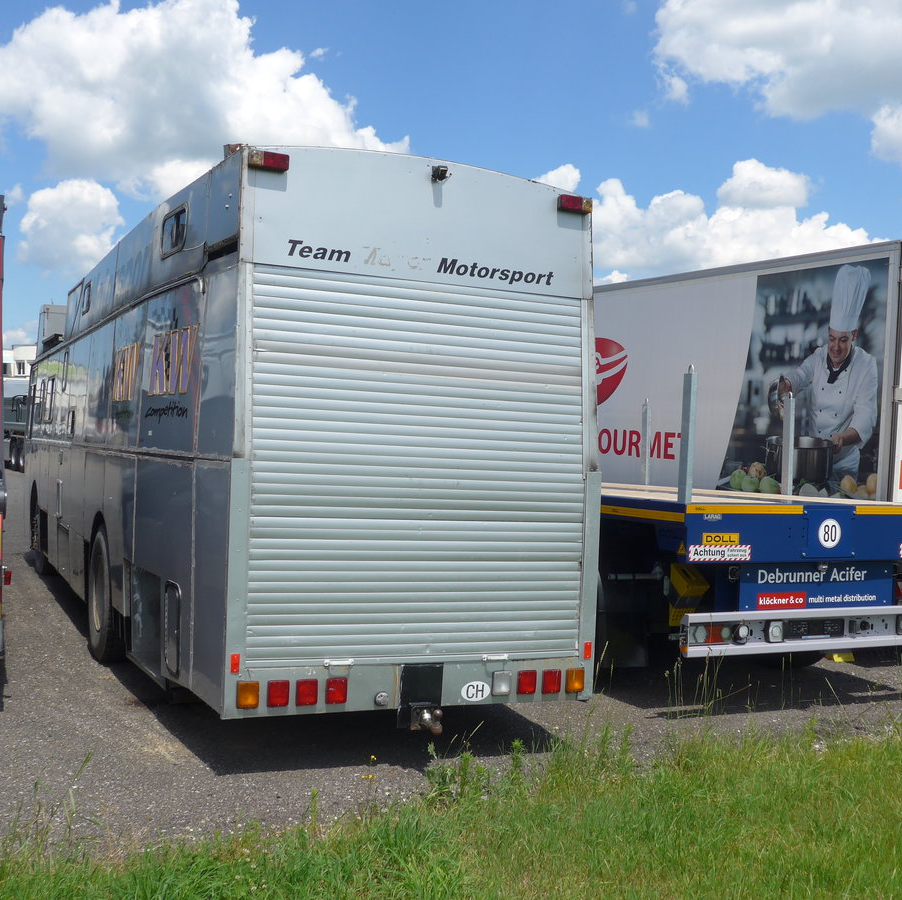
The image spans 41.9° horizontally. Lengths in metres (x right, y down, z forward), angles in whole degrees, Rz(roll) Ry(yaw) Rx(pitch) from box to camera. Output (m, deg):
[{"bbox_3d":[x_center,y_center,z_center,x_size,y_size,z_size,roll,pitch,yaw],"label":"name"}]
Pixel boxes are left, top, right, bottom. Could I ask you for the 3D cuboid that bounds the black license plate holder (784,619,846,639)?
[{"bbox_3d":[2.611,1.286,8.463,0.520,0.120,0.035,2,0,-25],"label":"black license plate holder"}]

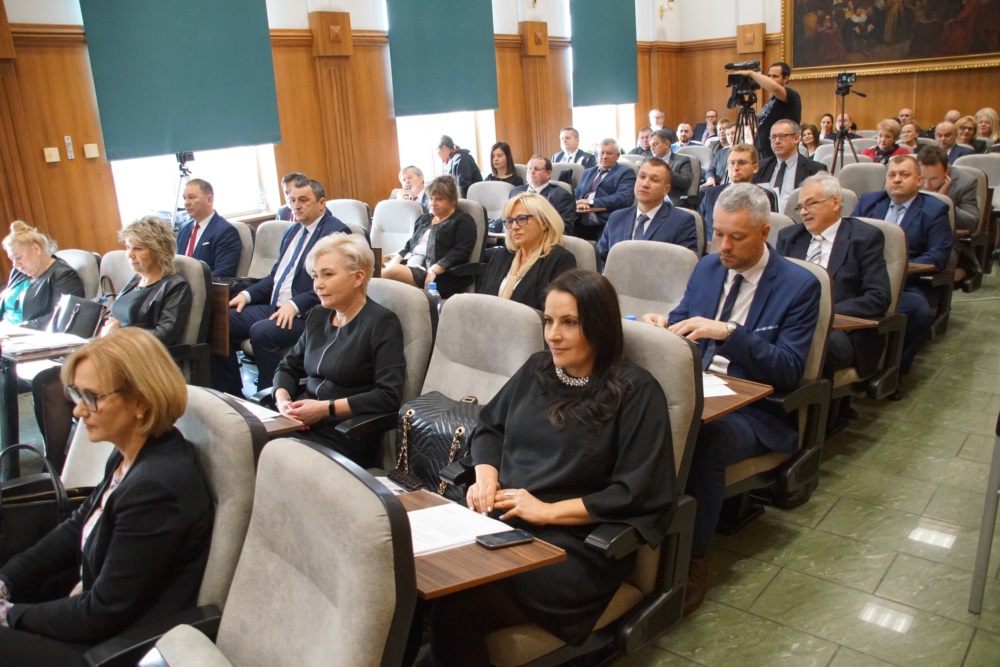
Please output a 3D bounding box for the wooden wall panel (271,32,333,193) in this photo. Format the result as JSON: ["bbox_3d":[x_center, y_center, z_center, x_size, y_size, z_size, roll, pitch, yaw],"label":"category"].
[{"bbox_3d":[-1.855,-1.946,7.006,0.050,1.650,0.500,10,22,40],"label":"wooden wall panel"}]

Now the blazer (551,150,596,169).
[{"bbox_3d":[0.806,-1.721,8.225,0.490,0.620,0.350,4,17,26],"label":"blazer"}]

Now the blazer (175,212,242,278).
[{"bbox_3d":[-1.929,-0.466,5.030,0.480,0.620,0.380,7,20,34],"label":"blazer"}]

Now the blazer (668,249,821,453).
[{"bbox_3d":[0.825,0.065,2.574,0.520,0.680,0.480,10,22,39],"label":"blazer"}]

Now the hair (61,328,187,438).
[{"bbox_3d":[-0.797,0.106,1.592,0.200,0.255,0.235,7,20,35],"label":"hair"}]

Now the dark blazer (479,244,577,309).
[{"bbox_3d":[0.144,-0.082,3.314,0.370,0.580,0.450,-15,20,-33],"label":"dark blazer"}]

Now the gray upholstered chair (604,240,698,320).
[{"bbox_3d":[0.488,0.161,3.193,0.550,1.000,0.680,10,20,39],"label":"gray upholstered chair"}]

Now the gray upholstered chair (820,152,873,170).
[{"bbox_3d":[2.808,-1.033,6.298,0.540,0.920,0.600,10,22,39],"label":"gray upholstered chair"}]

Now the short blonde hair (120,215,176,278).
[{"bbox_3d":[-1.712,-0.425,3.664,0.240,0.270,0.260,7,18,33],"label":"short blonde hair"}]

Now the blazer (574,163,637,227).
[{"bbox_3d":[0.887,-1.041,6.227,0.520,0.620,0.420,10,22,40],"label":"blazer"}]

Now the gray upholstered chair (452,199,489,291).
[{"bbox_3d":[-0.422,-0.419,5.104,0.540,0.920,0.620,10,22,39],"label":"gray upholstered chair"}]

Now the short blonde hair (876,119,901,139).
[{"bbox_3d":[3.474,-1.836,6.726,0.200,0.210,0.220,10,22,39],"label":"short blonde hair"}]

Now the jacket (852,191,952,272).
[{"bbox_3d":[2.113,-0.434,3.936,0.530,0.630,0.420,10,21,39],"label":"jacket"}]

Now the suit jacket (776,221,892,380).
[{"bbox_3d":[1.388,-0.134,3.124,0.520,0.630,0.420,12,23,44],"label":"suit jacket"}]

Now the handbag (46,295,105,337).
[{"bbox_3d":[-1.946,-0.074,3.447,0.310,0.230,0.140,0,-4,11],"label":"handbag"}]

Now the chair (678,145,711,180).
[{"bbox_3d":[2.243,-1.694,8.981,0.550,1.000,0.680,5,17,27],"label":"chair"}]

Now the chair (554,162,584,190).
[{"bbox_3d":[0.452,-1.054,7.076,0.550,1.000,0.680,3,17,23],"label":"chair"}]

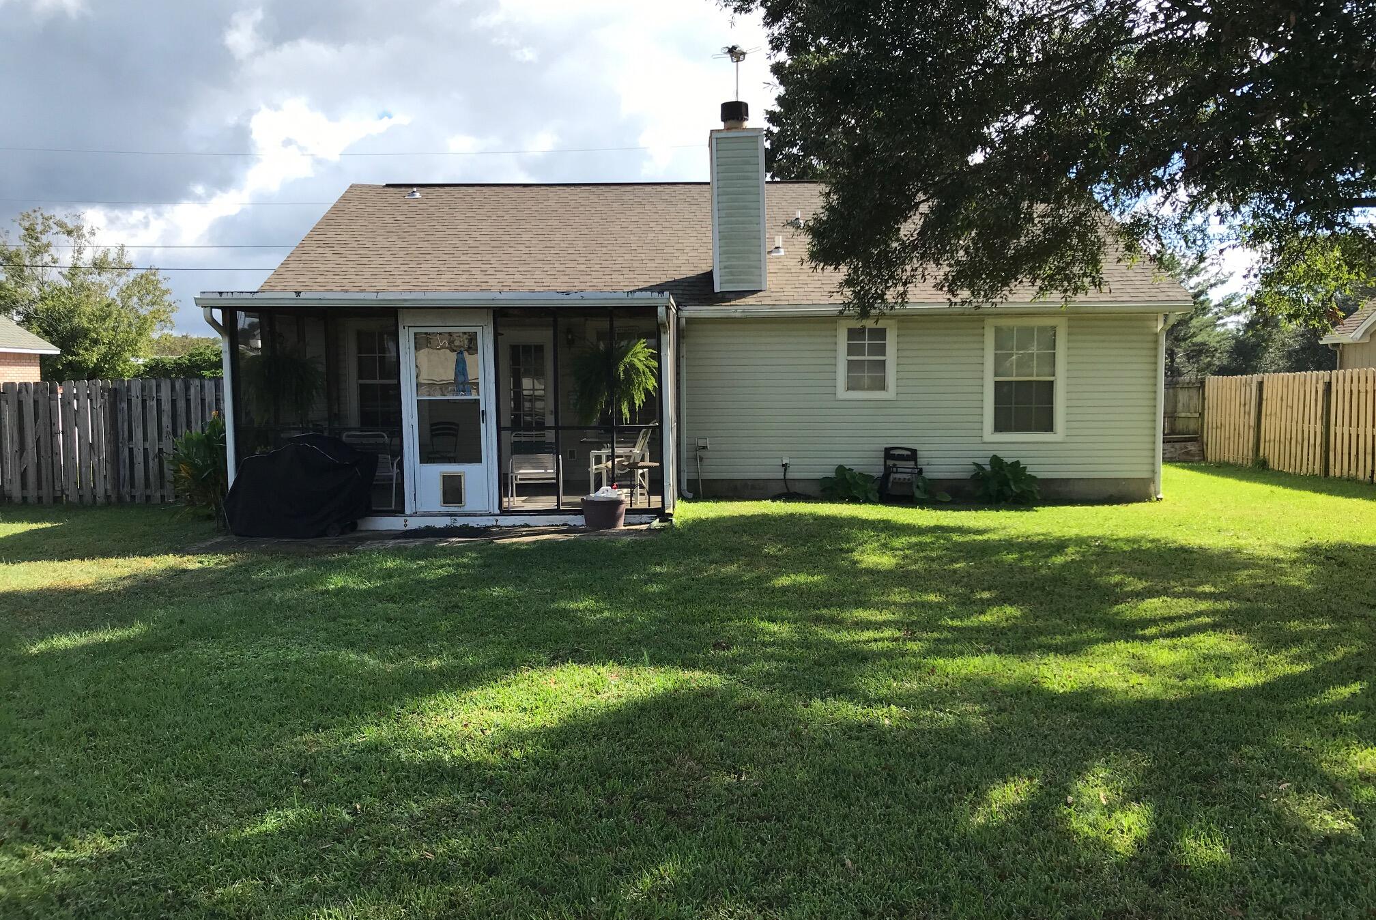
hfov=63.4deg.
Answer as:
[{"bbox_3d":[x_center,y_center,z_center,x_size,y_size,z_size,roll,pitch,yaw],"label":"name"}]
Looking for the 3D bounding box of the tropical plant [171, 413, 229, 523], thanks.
[{"bbox_3d":[-5.914,0.098,13.502,0.780,1.350,0.780,0,5,1],"label":"tropical plant"}]

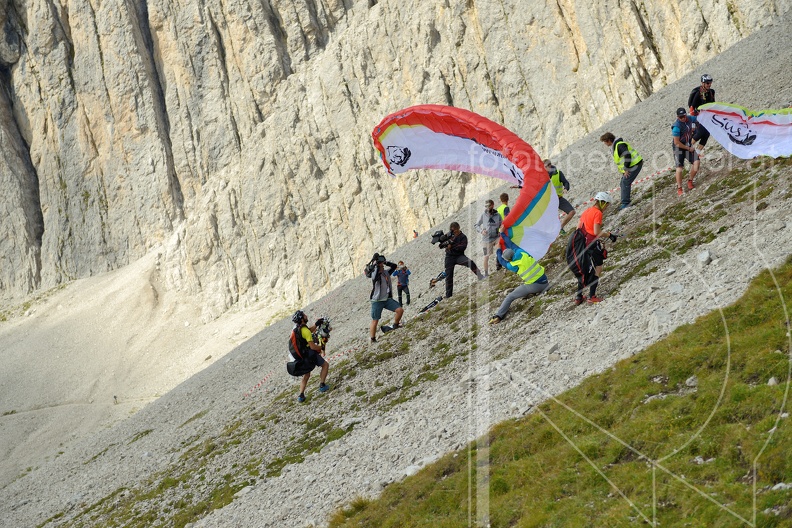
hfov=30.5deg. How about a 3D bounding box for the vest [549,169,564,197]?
[{"bbox_3d":[3.515,-1.796,32.200,0.500,0.620,0.320,-6,5,30],"label":"vest"}]

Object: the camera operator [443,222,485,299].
[{"bbox_3d":[1.564,-0.081,33.400,0.620,1.740,0.820,-3,5,-38],"label":"camera operator"}]

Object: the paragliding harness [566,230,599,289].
[{"bbox_3d":[2.939,-0.087,23.000,0.500,0.940,0.480,-1,4,-15],"label":"paragliding harness"}]

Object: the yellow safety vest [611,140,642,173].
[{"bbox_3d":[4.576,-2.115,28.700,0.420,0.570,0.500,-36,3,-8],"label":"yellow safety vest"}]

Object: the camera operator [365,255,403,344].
[{"bbox_3d":[-0.233,0.678,29.400,0.700,1.800,0.620,0,0,-20],"label":"camera operator"}]

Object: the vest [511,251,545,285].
[{"bbox_3d":[2.409,0.064,26.500,0.460,0.600,0.300,-39,-26,-13],"label":"vest"}]

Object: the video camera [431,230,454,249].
[{"bbox_3d":[1.036,-0.540,32.000,0.280,0.320,0.560,0,15,45],"label":"video camera"}]

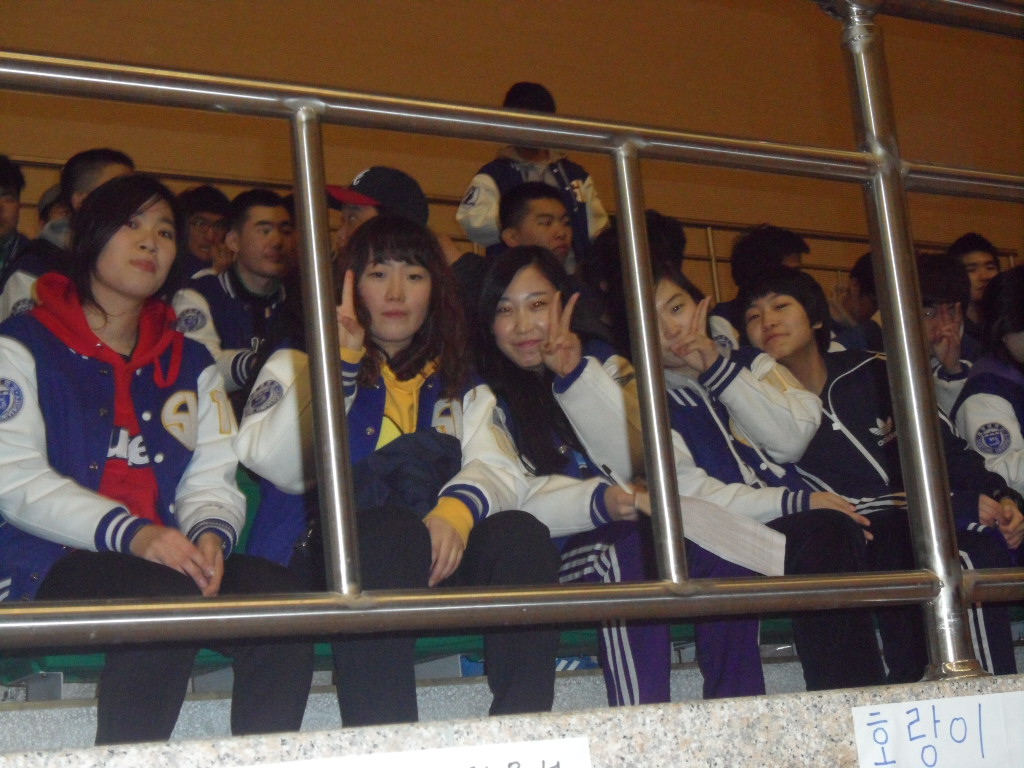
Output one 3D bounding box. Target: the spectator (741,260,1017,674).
[{"bbox_3d":[0.770,0.260,3.415,0.520,1.110,0.700,0,-13,-26],"label":"spectator"}]

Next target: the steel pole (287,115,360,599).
[{"bbox_3d":[-0.208,-0.038,2.000,0.037,0.565,0.037,2,-14,-32],"label":"steel pole"}]

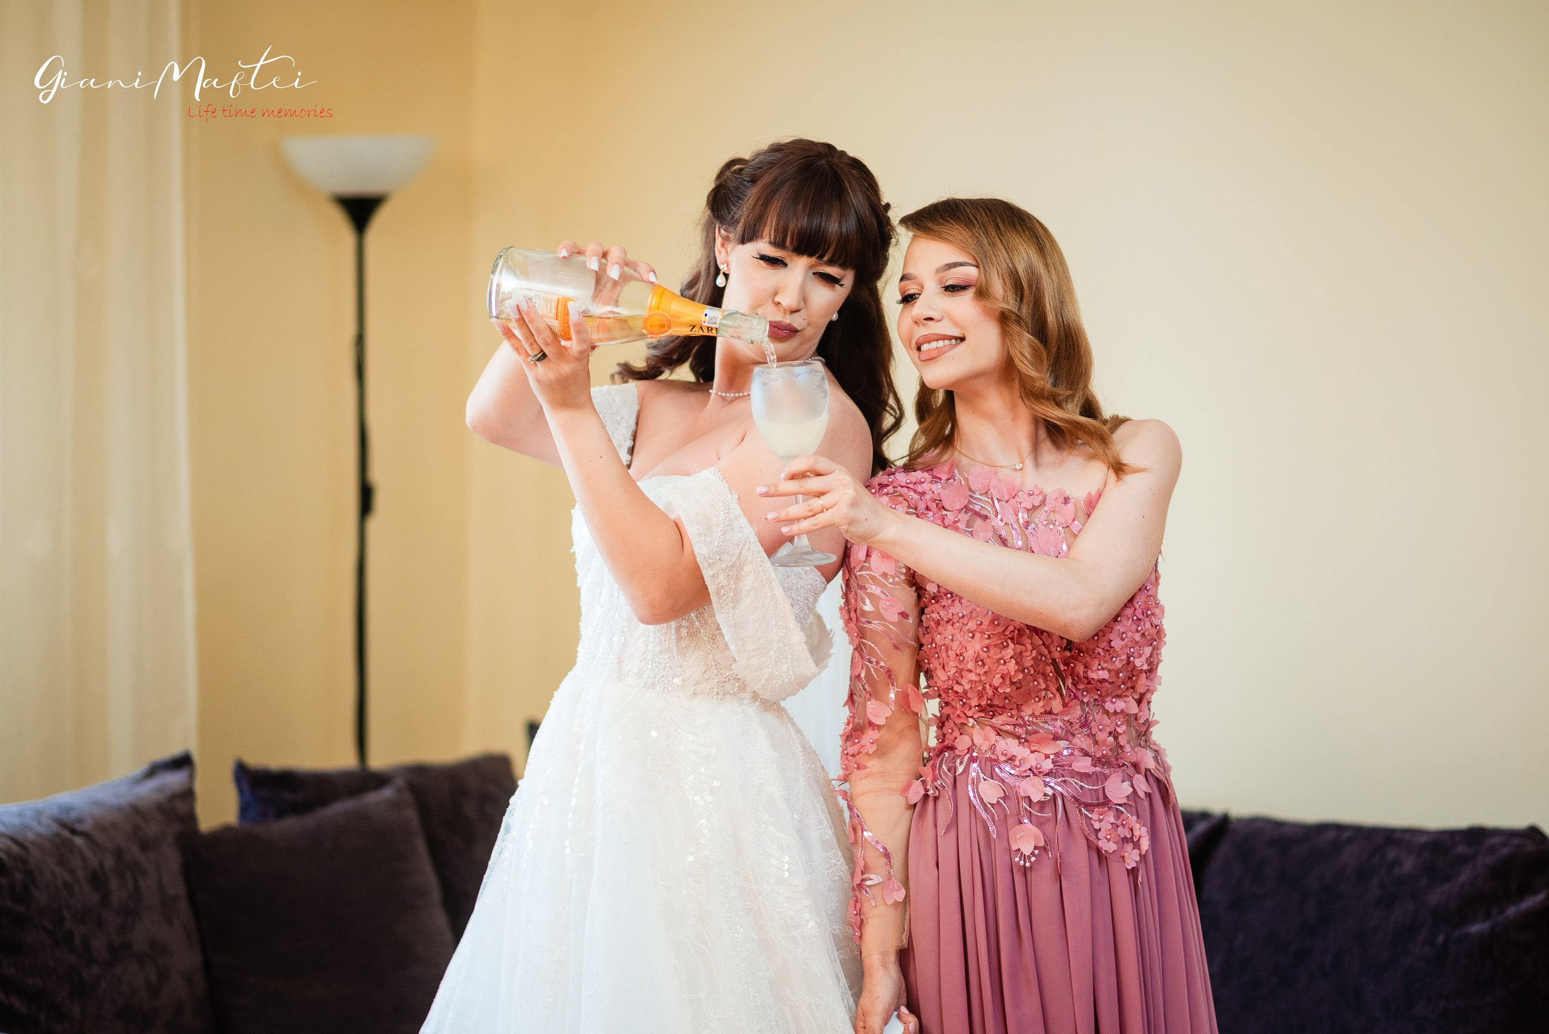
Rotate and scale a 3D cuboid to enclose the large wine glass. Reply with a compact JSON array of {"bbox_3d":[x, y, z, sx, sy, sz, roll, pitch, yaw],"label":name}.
[{"bbox_3d":[0.023,-0.059,3.900,0.084,0.210,0.084,-3,7,0],"label":"large wine glass"}]

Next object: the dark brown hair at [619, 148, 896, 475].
[{"bbox_3d":[-0.017,-0.234,4.100,0.310,0.370,0.260,2,5,-10],"label":"dark brown hair"}]

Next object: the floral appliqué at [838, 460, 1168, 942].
[{"bbox_3d":[0.254,0.205,4.070,0.355,0.520,0.230,1,5,2],"label":"floral appliqué"}]

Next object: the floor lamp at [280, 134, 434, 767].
[{"bbox_3d":[-0.721,0.232,6.370,0.265,1.780,0.265,0,5,0],"label":"floor lamp"}]

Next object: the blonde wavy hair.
[{"bbox_3d":[0.270,-0.199,4.080,0.240,0.305,0.240,1,5,35],"label":"blonde wavy hair"}]

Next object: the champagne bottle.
[{"bbox_3d":[-0.155,-0.228,3.950,0.304,0.087,0.087,10,21,17],"label":"champagne bottle"}]

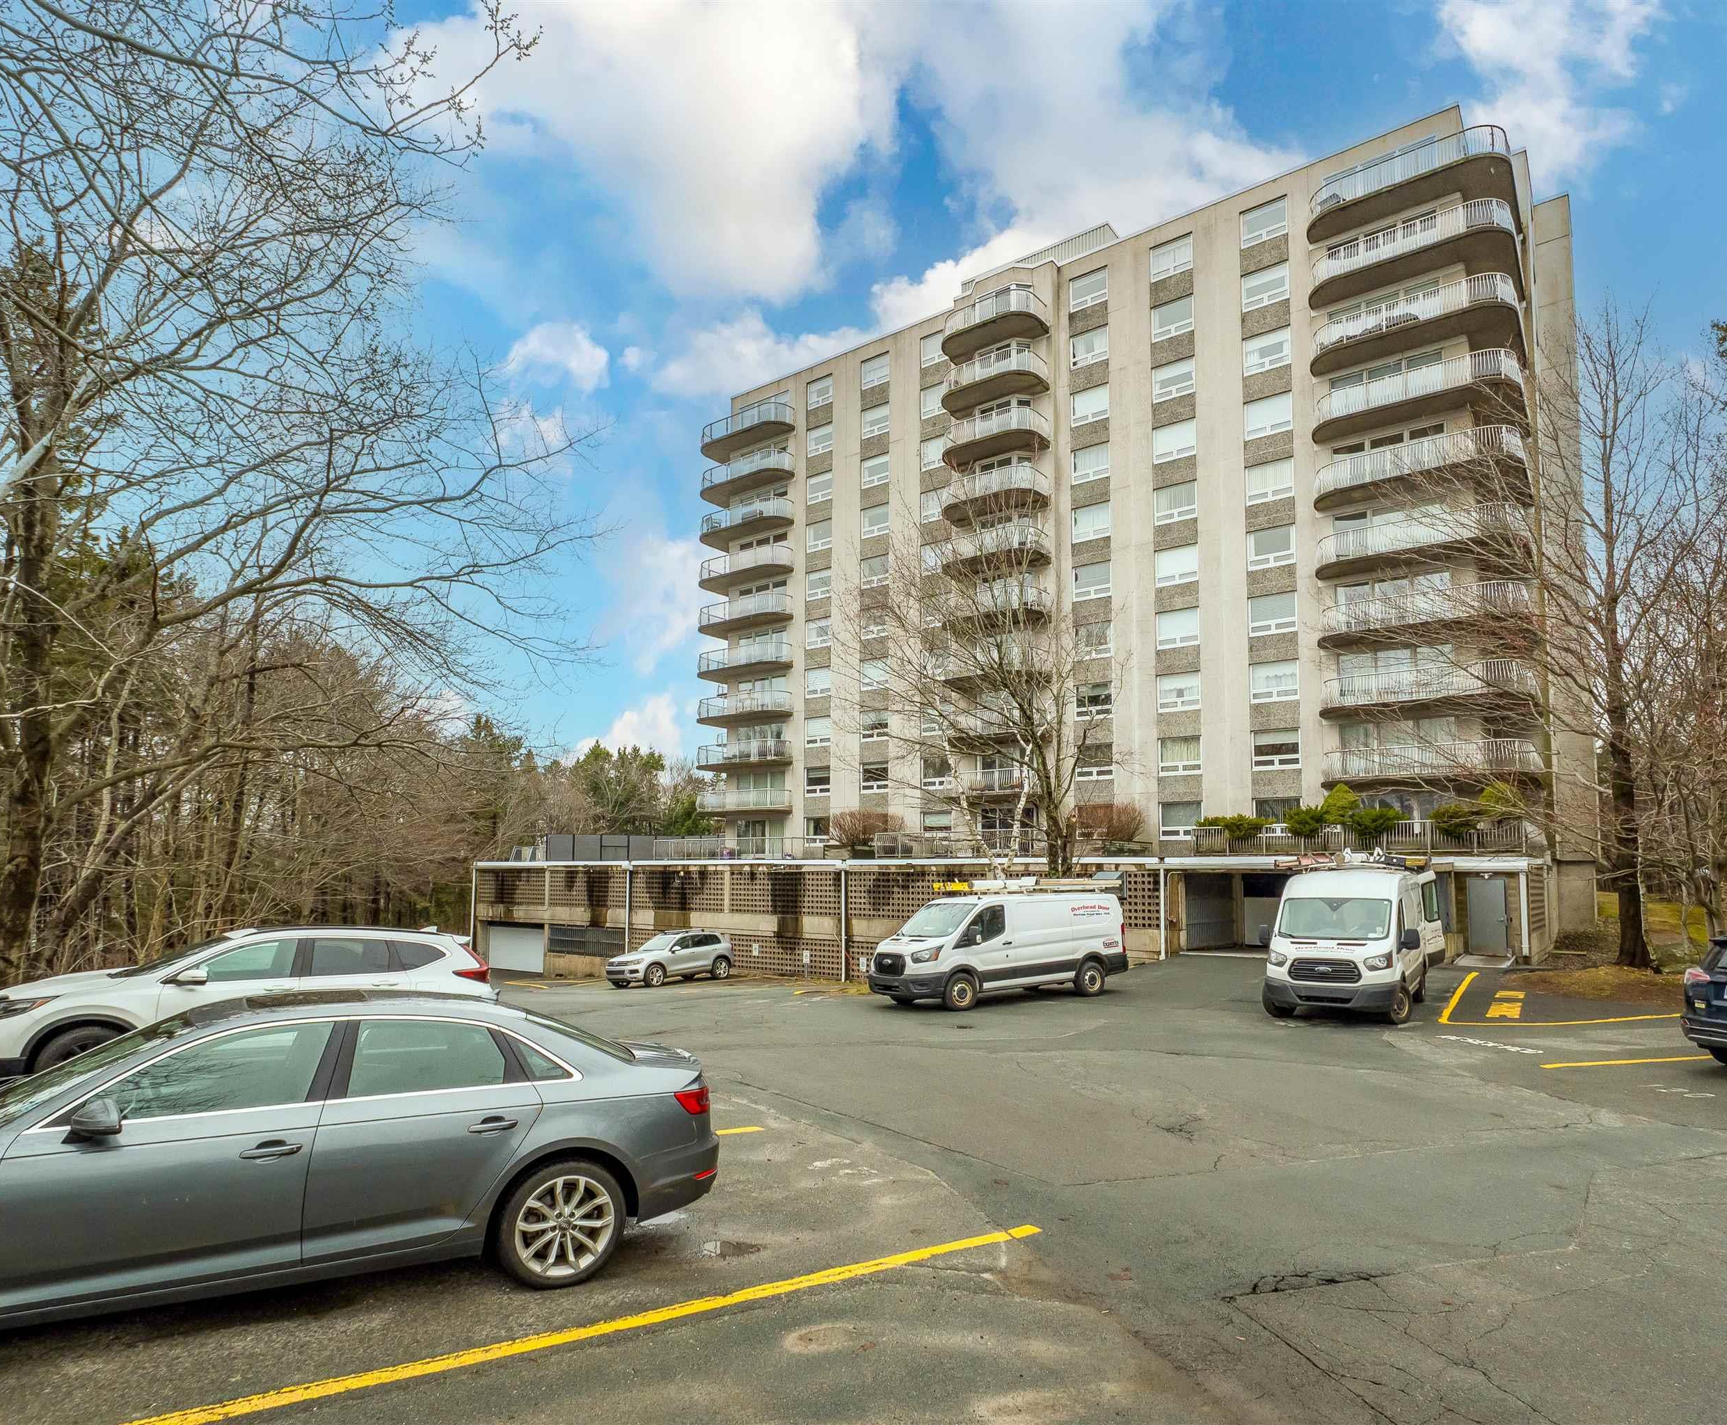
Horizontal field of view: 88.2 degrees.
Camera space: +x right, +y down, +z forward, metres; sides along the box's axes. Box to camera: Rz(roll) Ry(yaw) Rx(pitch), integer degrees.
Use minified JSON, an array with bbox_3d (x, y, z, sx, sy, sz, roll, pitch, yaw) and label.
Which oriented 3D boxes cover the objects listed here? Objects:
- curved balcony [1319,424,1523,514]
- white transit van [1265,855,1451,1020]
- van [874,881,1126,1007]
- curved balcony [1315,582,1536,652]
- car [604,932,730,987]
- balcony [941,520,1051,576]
[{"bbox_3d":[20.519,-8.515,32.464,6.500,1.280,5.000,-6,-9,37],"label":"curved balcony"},{"bbox_3d":[9.113,4.103,16.666,2.150,2.700,5.700,-5,-9,36],"label":"white transit van"},{"bbox_3d":[2.851,4.754,18.664,5.850,2.350,2.120,5,-9,-35],"label":"van"},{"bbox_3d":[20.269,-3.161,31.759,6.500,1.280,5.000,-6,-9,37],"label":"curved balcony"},{"bbox_3d":[-6.793,8.693,31.753,1.950,1.720,4.750,-6,-9,38],"label":"car"},{"bbox_3d":[5.666,-7.111,39.719,5.000,1.280,2.300,-6,-9,37],"label":"balcony"}]

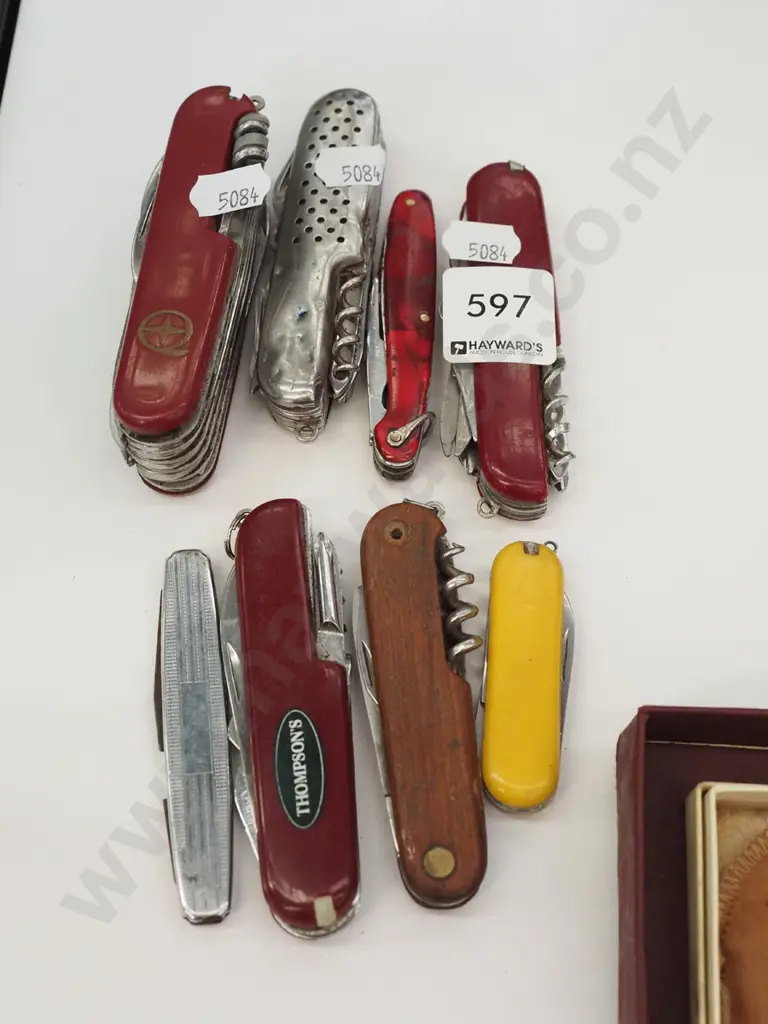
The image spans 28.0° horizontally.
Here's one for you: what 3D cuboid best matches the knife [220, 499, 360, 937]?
[{"bbox_3d":[-0.019,0.042,0.322,0.026,0.015,0.091,-6,70,-1],"label":"knife"}]

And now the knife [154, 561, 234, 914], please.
[{"bbox_3d":[-0.040,0.046,0.325,0.015,0.007,0.079,-5,70,-1],"label":"knife"}]

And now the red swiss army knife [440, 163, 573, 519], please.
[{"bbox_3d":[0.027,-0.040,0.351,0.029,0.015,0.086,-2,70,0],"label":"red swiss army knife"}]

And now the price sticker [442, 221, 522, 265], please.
[{"bbox_3d":[0.023,-0.064,0.365,0.019,0.001,0.011,6,65,3],"label":"price sticker"}]

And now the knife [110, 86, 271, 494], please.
[{"bbox_3d":[-0.045,-0.054,0.358,0.027,0.035,0.095,7,66,4],"label":"knife"}]

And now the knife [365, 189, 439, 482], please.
[{"bbox_3d":[0.005,-0.042,0.354,0.016,0.011,0.071,2,70,2],"label":"knife"}]

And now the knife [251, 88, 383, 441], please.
[{"bbox_3d":[-0.014,-0.060,0.367,0.025,0.022,0.093,7,66,4],"label":"knife"}]

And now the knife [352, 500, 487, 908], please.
[{"bbox_3d":[0.009,0.039,0.323,0.026,0.014,0.086,-5,70,-1],"label":"knife"}]

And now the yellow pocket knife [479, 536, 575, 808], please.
[{"bbox_3d":[0.031,0.034,0.330,0.020,0.010,0.060,4,65,2],"label":"yellow pocket knife"}]

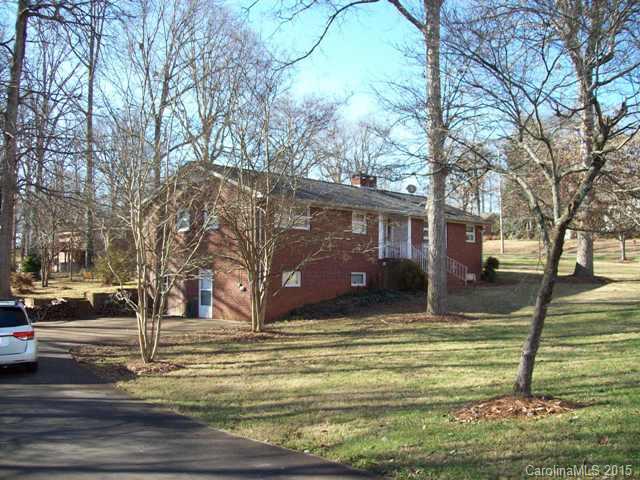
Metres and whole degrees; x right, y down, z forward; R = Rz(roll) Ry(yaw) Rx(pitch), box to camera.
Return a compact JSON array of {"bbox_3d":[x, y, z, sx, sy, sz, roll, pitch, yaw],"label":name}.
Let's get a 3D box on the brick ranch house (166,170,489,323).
[{"bbox_3d":[0.414,0.293,35.768,17.045,7.022,9.811,3,-4,-44],"label":"brick ranch house"}]

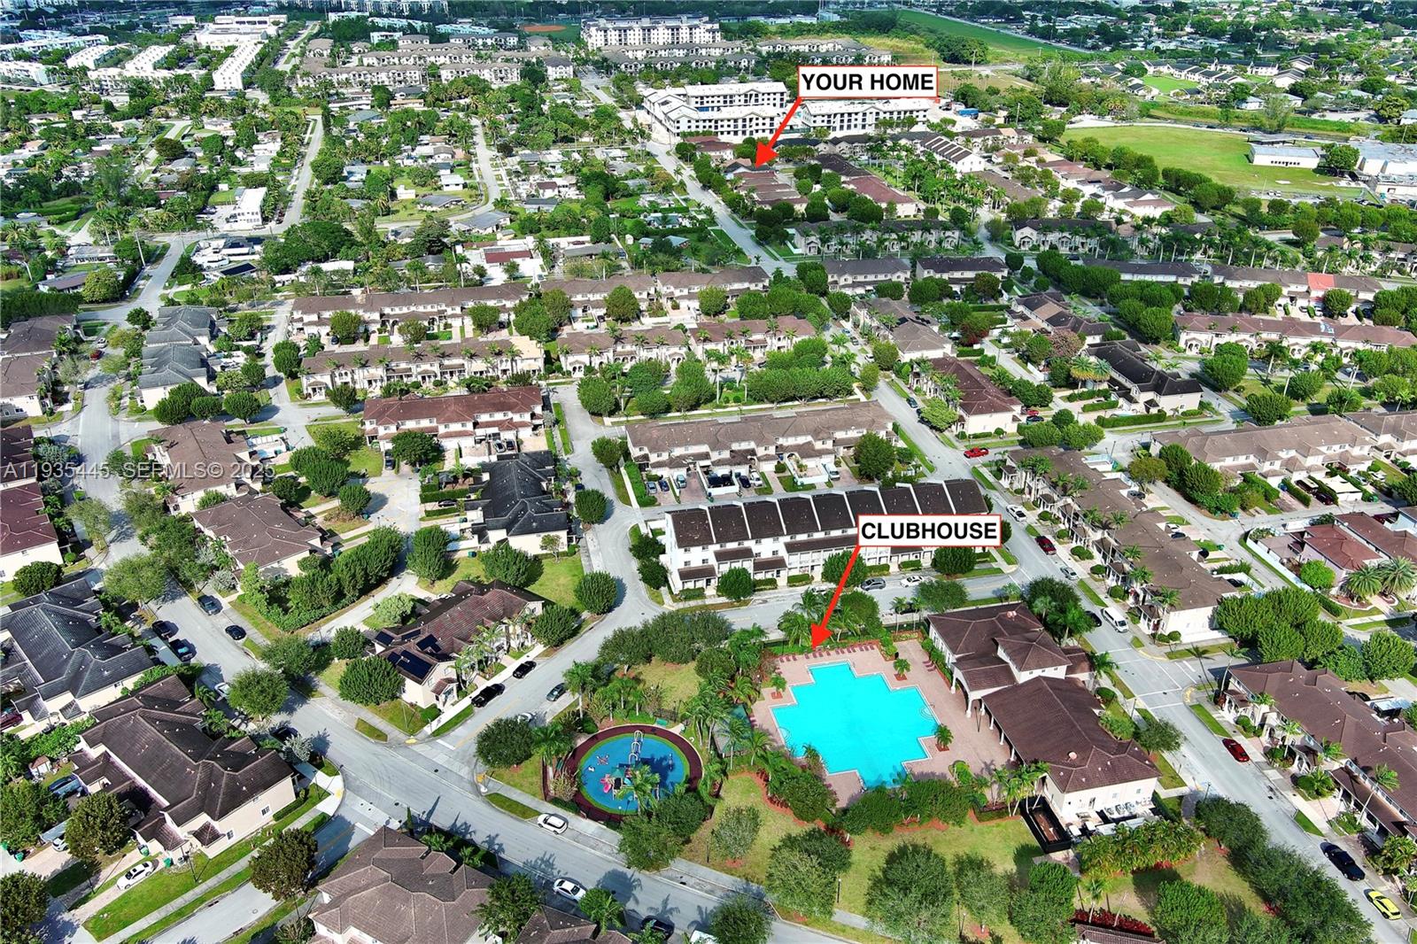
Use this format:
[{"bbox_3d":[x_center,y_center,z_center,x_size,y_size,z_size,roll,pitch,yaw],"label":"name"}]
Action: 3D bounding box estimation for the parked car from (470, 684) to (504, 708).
[{"bbox_3d":[-36.353,36.696,187.814,2.000,1.850,5.600,17,32,30],"label":"parked car"}]

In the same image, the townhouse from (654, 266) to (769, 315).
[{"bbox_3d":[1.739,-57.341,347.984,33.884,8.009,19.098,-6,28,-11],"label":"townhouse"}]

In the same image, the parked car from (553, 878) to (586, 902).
[{"bbox_3d":[-17.320,52.060,142.530,4.750,1.450,1.850,12,30,23],"label":"parked car"}]

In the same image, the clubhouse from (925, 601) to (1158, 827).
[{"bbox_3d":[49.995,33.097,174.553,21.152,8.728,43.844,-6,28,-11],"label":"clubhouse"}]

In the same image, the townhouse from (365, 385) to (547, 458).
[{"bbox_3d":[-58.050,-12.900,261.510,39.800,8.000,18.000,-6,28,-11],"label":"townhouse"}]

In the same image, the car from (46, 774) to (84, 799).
[{"bbox_3d":[-89.410,43.820,158.800,1.900,1.600,4.600,19,33,33],"label":"car"}]

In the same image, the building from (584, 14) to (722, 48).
[{"bbox_3d":[-44.010,-340.730,885.680,103.000,18.000,52.000,-6,28,-11],"label":"building"}]

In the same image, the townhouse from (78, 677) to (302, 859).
[{"bbox_3d":[-79.853,42.638,169.463,37.600,8.800,20.000,21,34,35],"label":"townhouse"}]

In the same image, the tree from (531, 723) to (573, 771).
[{"bbox_3d":[-22.030,39.780,159.970,5.500,7.300,5.500,-6,28,-11],"label":"tree"}]

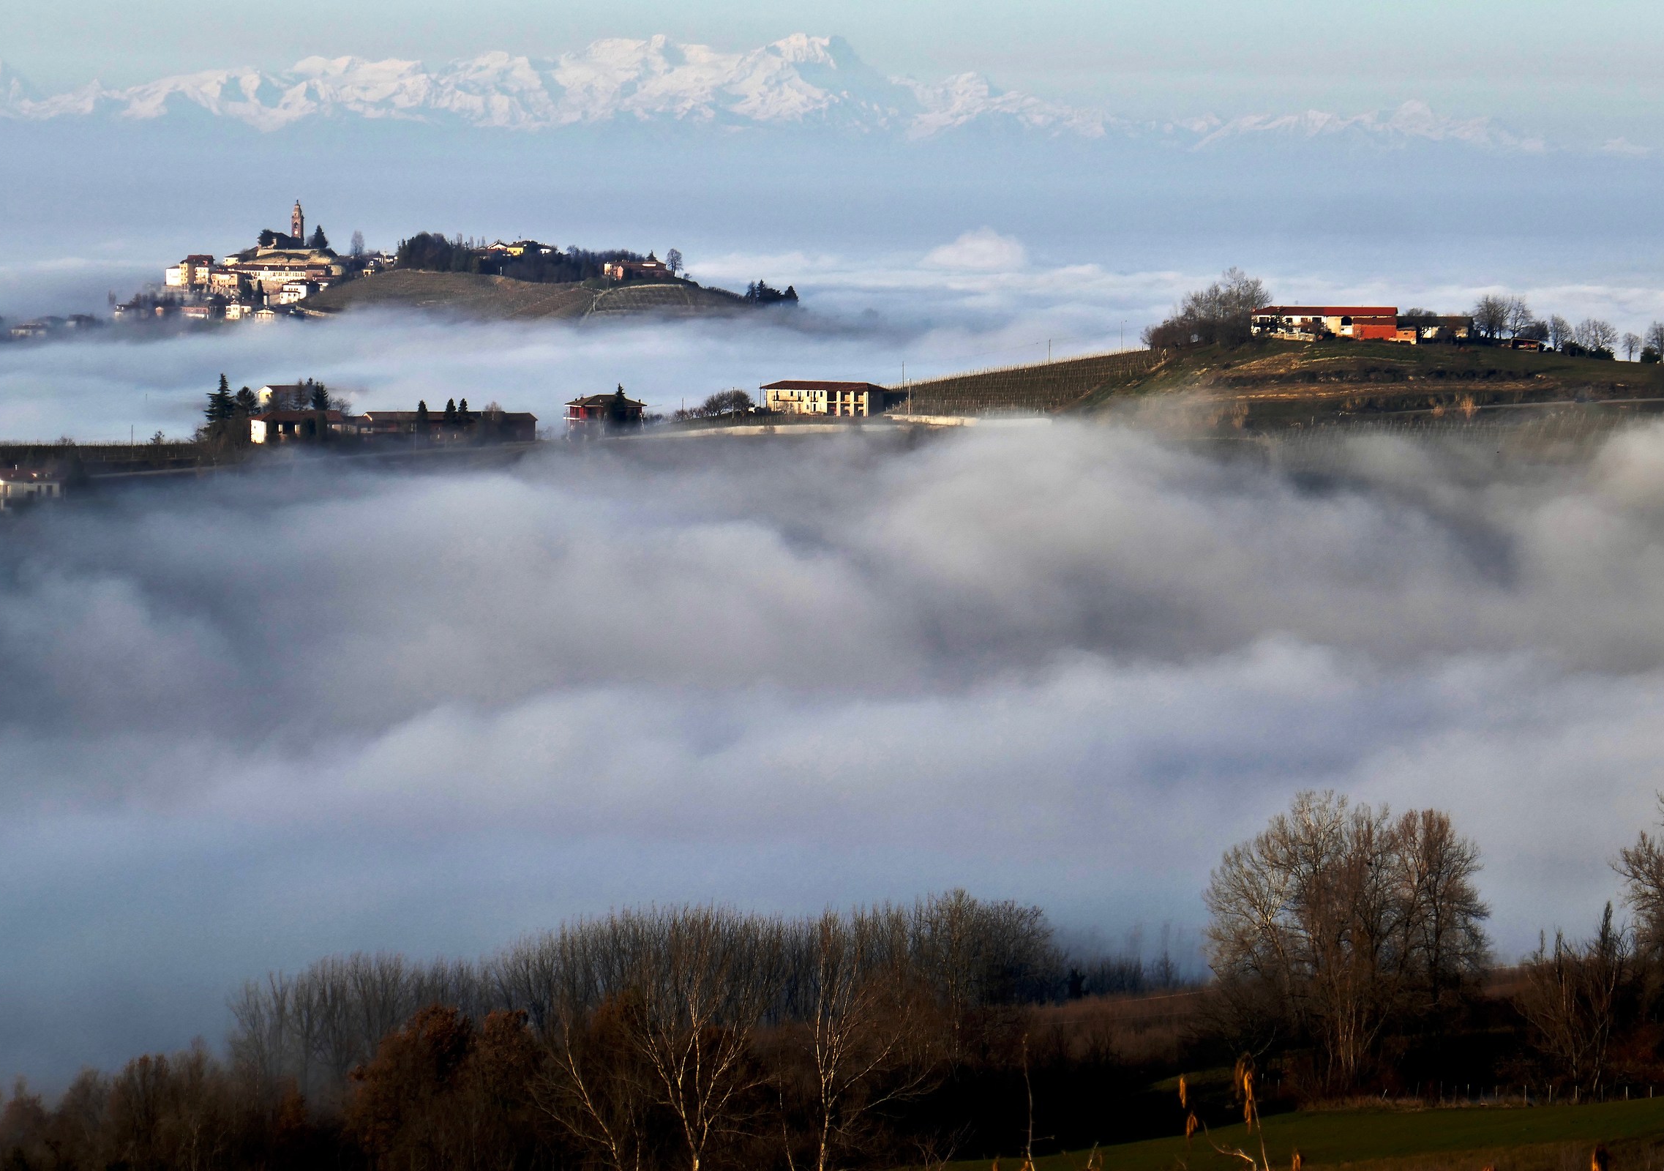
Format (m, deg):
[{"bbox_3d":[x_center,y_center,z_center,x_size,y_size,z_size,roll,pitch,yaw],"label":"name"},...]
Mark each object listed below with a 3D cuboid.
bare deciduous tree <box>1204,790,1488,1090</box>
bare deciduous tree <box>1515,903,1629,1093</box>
[{"bbox_3d":[38.180,26.280,590.000,21.070,22.200,18.550,0,2,0],"label":"bare deciduous tree"},{"bbox_3d":[54.740,30.450,588.000,8.320,14.010,7.900,0,2,0],"label":"bare deciduous tree"}]

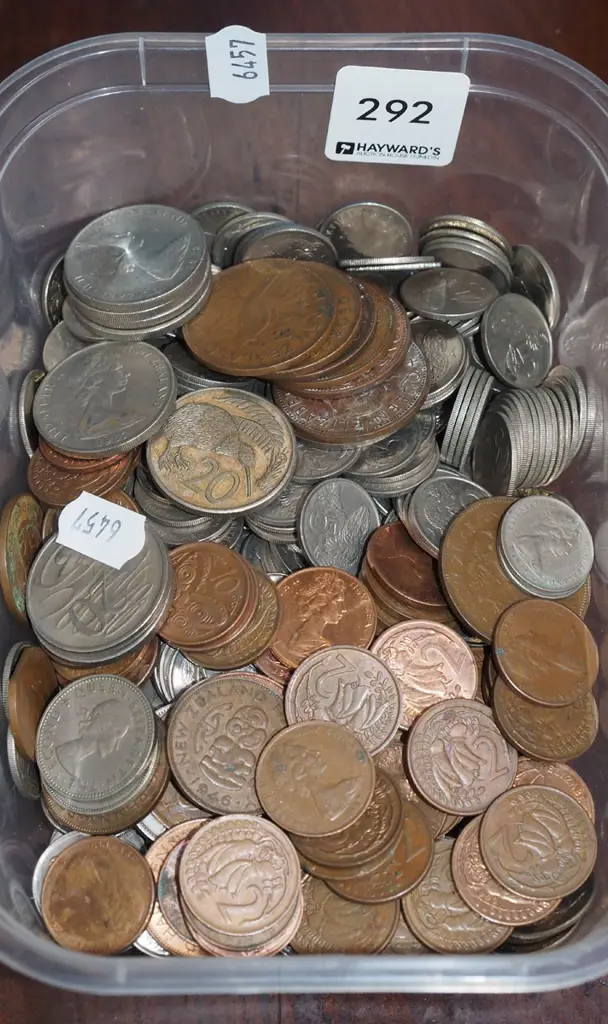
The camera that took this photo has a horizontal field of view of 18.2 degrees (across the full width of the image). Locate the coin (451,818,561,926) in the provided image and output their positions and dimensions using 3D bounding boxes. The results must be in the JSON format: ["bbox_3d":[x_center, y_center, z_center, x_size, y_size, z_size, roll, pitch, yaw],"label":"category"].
[{"bbox_3d":[0.036,0.063,0.336,0.021,0.002,0.021,0,61,-15],"label":"coin"}]

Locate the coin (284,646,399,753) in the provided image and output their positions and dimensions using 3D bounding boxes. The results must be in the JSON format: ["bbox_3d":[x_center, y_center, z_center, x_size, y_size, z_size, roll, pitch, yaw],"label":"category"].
[{"bbox_3d":[0.007,0.035,0.342,0.021,0.002,0.021,0,70,-10],"label":"coin"}]

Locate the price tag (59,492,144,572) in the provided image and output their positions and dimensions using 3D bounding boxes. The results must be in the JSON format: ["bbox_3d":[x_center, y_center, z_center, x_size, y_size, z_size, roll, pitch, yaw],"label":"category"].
[{"bbox_3d":[-0.039,0.003,0.366,0.020,0.001,0.012,19,73,26],"label":"price tag"}]

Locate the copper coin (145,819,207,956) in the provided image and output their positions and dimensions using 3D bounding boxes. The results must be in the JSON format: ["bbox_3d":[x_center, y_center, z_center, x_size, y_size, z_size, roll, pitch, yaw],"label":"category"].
[{"bbox_3d":[-0.018,0.069,0.345,0.025,0.002,0.025,0,73,4],"label":"copper coin"}]

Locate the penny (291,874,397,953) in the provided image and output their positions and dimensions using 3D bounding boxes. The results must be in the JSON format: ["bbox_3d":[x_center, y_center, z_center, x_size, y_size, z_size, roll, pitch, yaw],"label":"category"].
[{"bbox_3d":[0.007,0.071,0.336,0.021,0.002,0.021,0,69,3],"label":"penny"}]

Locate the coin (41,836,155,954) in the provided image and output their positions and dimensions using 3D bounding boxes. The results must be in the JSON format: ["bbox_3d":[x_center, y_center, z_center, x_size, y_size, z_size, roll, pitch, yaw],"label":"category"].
[{"bbox_3d":[-0.037,0.069,0.343,0.021,0.002,0.021,0,73,8],"label":"coin"}]

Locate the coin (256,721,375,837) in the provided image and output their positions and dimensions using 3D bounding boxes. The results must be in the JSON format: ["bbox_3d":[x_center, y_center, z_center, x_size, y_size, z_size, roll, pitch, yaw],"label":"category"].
[{"bbox_3d":[0.002,0.047,0.334,0.021,0.002,0.021,0,69,-4],"label":"coin"}]

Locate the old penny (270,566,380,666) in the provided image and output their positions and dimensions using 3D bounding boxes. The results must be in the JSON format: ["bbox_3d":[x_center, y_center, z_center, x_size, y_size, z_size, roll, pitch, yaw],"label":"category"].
[{"bbox_3d":[0.003,0.021,0.354,0.021,0.002,0.021,0,67,4],"label":"old penny"}]

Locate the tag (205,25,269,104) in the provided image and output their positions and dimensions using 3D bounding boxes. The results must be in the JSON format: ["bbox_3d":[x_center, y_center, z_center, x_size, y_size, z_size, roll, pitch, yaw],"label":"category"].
[{"bbox_3d":[-0.013,-0.086,0.367,0.012,0.020,0.001,-3,56,0],"label":"tag"}]

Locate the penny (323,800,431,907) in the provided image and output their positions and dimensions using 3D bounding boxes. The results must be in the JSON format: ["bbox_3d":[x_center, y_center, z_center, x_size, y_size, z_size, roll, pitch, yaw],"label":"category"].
[{"bbox_3d":[0.013,0.059,0.333,0.021,0.002,0.021,0,61,20],"label":"penny"}]

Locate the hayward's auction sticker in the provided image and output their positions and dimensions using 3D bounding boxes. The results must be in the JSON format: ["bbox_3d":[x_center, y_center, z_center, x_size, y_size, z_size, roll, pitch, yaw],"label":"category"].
[{"bbox_3d":[0.018,-0.075,0.362,0.025,0.025,0.001,2,57,-5],"label":"hayward's auction sticker"}]

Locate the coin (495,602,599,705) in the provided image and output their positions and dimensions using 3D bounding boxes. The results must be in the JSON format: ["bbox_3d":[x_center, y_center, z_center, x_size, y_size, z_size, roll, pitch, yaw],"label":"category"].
[{"bbox_3d":[0.045,0.026,0.349,0.021,0.002,0.021,0,64,-19],"label":"coin"}]

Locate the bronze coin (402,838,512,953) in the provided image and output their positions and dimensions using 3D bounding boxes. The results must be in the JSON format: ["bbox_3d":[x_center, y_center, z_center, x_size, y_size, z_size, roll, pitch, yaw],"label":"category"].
[{"bbox_3d":[0.028,0.068,0.334,0.021,0.002,0.021,0,62,5],"label":"bronze coin"}]

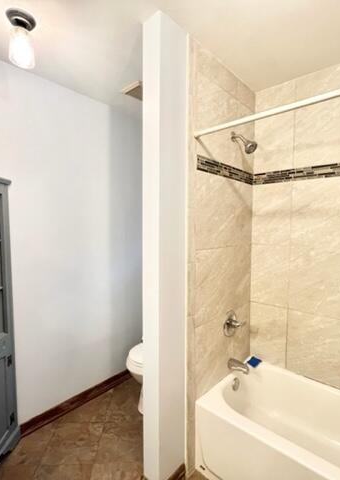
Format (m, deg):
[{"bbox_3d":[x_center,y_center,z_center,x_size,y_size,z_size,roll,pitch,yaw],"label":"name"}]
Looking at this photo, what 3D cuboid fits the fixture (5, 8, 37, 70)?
[{"bbox_3d":[-0.726,-0.982,1.180,0.128,0.203,0.128,3,5,44],"label":"fixture"}]

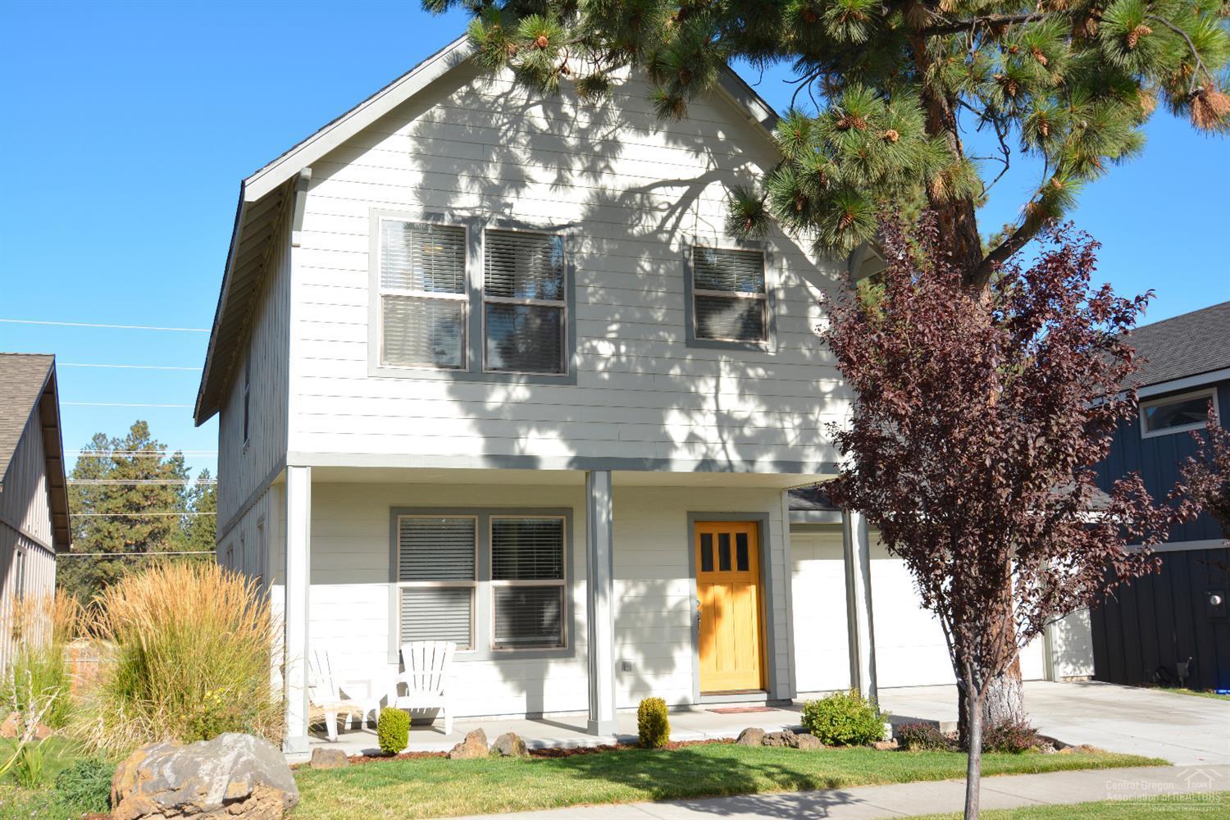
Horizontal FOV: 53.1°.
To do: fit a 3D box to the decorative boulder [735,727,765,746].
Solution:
[{"bbox_3d":[1.387,3.338,12.597,0.341,0.173,0.272,2,-9,-20],"label":"decorative boulder"}]

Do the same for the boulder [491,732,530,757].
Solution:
[{"bbox_3d":[-1.000,3.182,11.742,0.375,0.227,0.300,2,-9,-20],"label":"boulder"}]

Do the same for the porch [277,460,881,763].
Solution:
[{"bbox_3d":[-0.353,2.109,13.413,6.440,2.750,1.600,2,-9,-20],"label":"porch"}]

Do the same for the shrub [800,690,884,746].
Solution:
[{"bbox_3d":[2.401,3.230,12.941,0.906,0.559,0.816,2,-9,-20],"label":"shrub"}]

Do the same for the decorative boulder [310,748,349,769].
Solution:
[{"bbox_3d":[-2.564,3.118,11.049,0.389,0.168,0.311,2,-9,-20],"label":"decorative boulder"}]

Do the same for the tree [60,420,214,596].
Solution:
[{"bbox_3d":[-23.200,5.886,59.161,7.200,10.874,7.000,2,-9,-20],"label":"tree"}]

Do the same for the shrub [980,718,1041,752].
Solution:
[{"bbox_3d":[4.129,3.399,12.910,0.631,0.329,0.568,2,-9,-20],"label":"shrub"}]

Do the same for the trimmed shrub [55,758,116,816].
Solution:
[{"bbox_3d":[-3.955,2.805,9.223,0.481,0.380,0.481,2,-9,-20],"label":"trimmed shrub"}]

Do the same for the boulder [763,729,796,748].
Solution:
[{"bbox_3d":[1.698,3.363,12.640,0.383,0.161,0.306,2,-9,-20],"label":"boulder"}]

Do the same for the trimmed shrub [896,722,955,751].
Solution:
[{"bbox_3d":[3.259,3.411,12.918,0.614,0.270,0.553,2,-9,-20],"label":"trimmed shrub"}]

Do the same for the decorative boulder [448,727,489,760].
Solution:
[{"bbox_3d":[-1.388,3.138,11.614,0.409,0.277,0.307,2,-9,-20],"label":"decorative boulder"}]

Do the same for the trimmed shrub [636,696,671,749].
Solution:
[{"bbox_3d":[0.386,3.138,12.362,0.337,0.486,0.337,-1,-9,0],"label":"trimmed shrub"}]

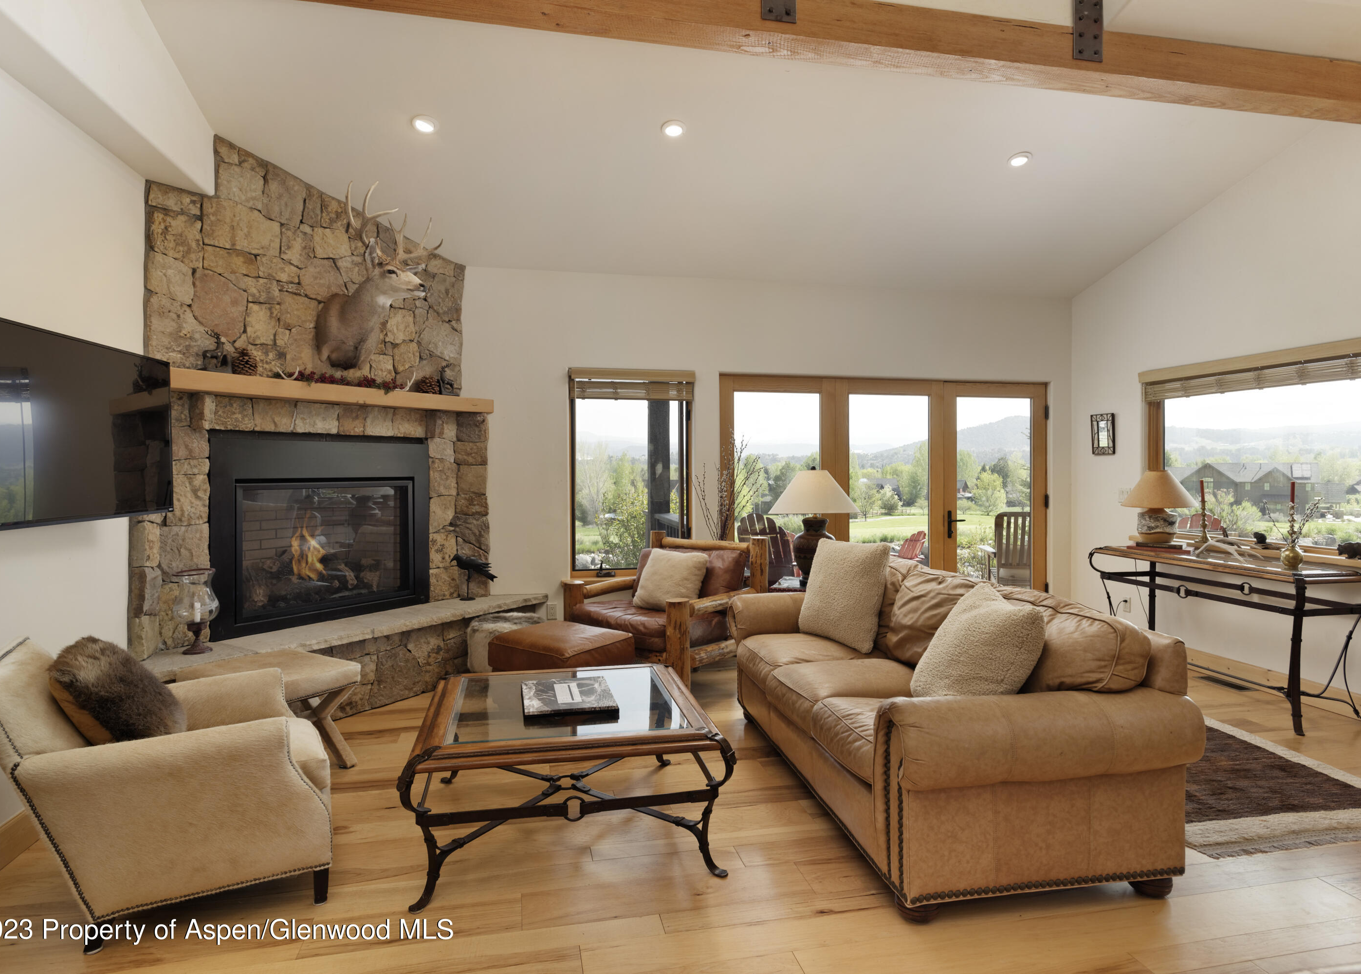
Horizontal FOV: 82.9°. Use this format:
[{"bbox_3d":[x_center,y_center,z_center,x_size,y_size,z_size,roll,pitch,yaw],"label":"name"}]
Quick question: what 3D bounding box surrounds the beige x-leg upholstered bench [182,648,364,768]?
[{"bbox_3d":[-1.893,1.070,3.578,0.580,0.470,0.560,1,2,36],"label":"beige x-leg upholstered bench"}]

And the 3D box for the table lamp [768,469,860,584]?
[{"bbox_3d":[0.834,0.252,4.799,0.565,0.735,0.565,-1,1,-13],"label":"table lamp"}]

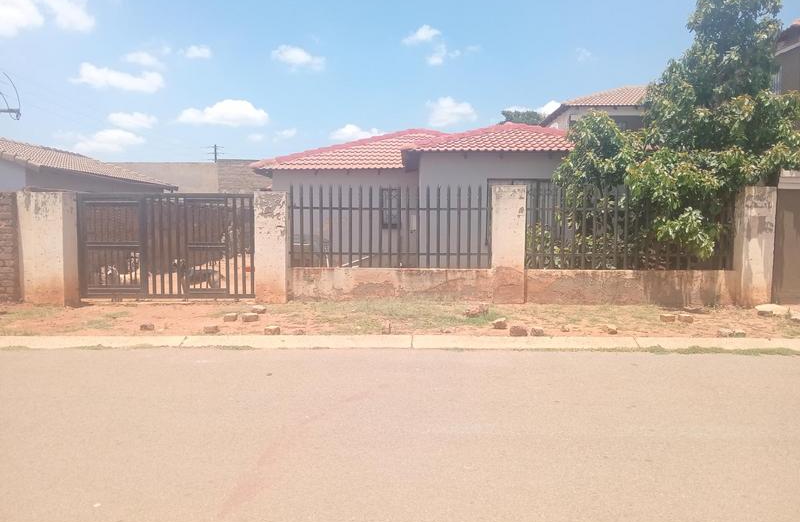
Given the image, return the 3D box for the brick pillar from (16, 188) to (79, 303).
[{"bbox_3d":[-5.763,-0.195,10.659,0.715,1.833,0.500,0,4,0],"label":"brick pillar"}]

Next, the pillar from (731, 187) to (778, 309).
[{"bbox_3d":[5.774,-0.241,10.616,0.514,1.896,0.420,0,4,0],"label":"pillar"}]

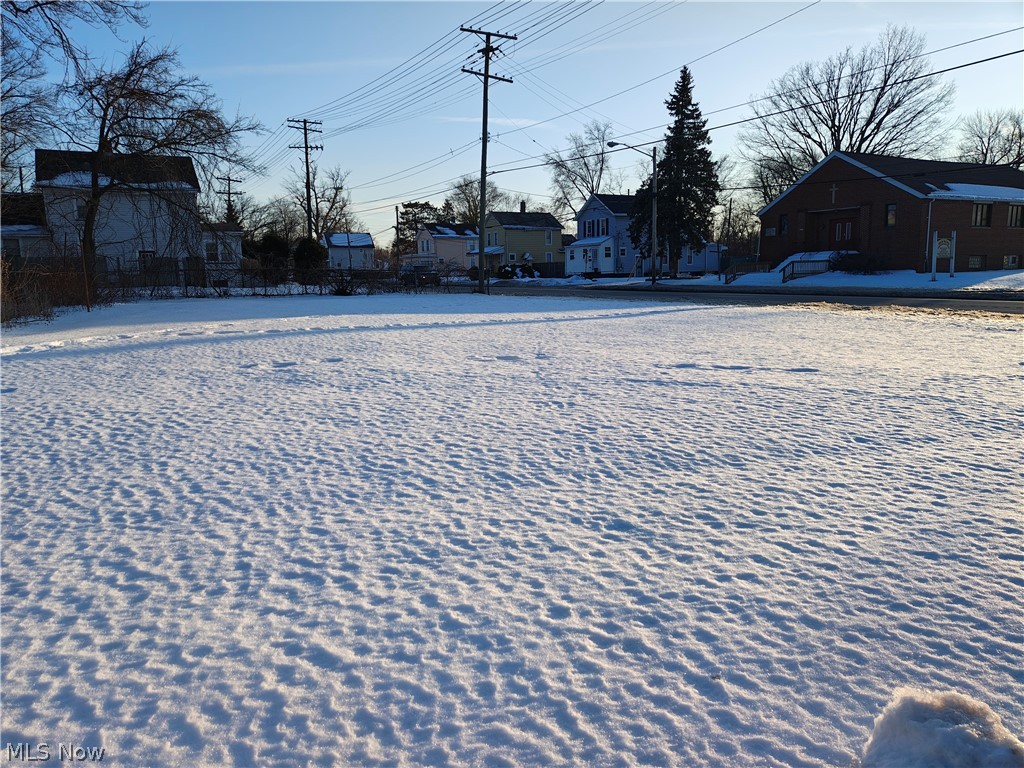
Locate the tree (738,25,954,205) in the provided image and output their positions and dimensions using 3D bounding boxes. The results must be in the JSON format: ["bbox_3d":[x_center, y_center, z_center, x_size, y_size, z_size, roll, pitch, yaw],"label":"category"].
[{"bbox_3d":[31.354,-21.678,69.317,18.110,22.250,16.300,3,9,24],"label":"tree"}]

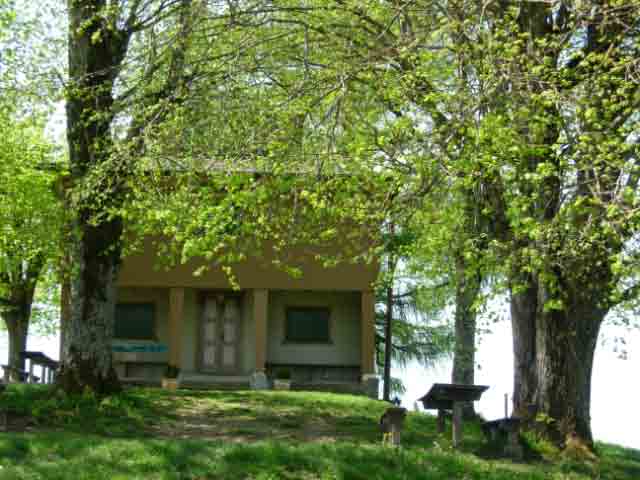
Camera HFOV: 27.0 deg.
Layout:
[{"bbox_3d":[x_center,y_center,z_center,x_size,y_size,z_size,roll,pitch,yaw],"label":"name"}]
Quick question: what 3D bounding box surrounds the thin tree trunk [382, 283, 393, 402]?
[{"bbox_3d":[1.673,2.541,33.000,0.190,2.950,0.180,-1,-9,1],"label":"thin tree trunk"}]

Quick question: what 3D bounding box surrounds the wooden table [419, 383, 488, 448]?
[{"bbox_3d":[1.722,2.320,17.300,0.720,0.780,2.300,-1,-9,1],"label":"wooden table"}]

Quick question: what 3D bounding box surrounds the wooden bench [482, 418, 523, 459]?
[{"bbox_3d":[2.345,2.578,17.200,0.300,0.480,2.000,-1,-9,1],"label":"wooden bench"}]

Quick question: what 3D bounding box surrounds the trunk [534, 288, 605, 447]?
[{"bbox_3d":[3.336,1.705,17.800,0.840,2.080,0.820,-1,-9,1],"label":"trunk"}]

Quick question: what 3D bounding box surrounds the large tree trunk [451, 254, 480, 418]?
[{"bbox_3d":[2.514,1.667,23.000,0.460,2.800,0.440,-1,-9,1],"label":"large tree trunk"}]

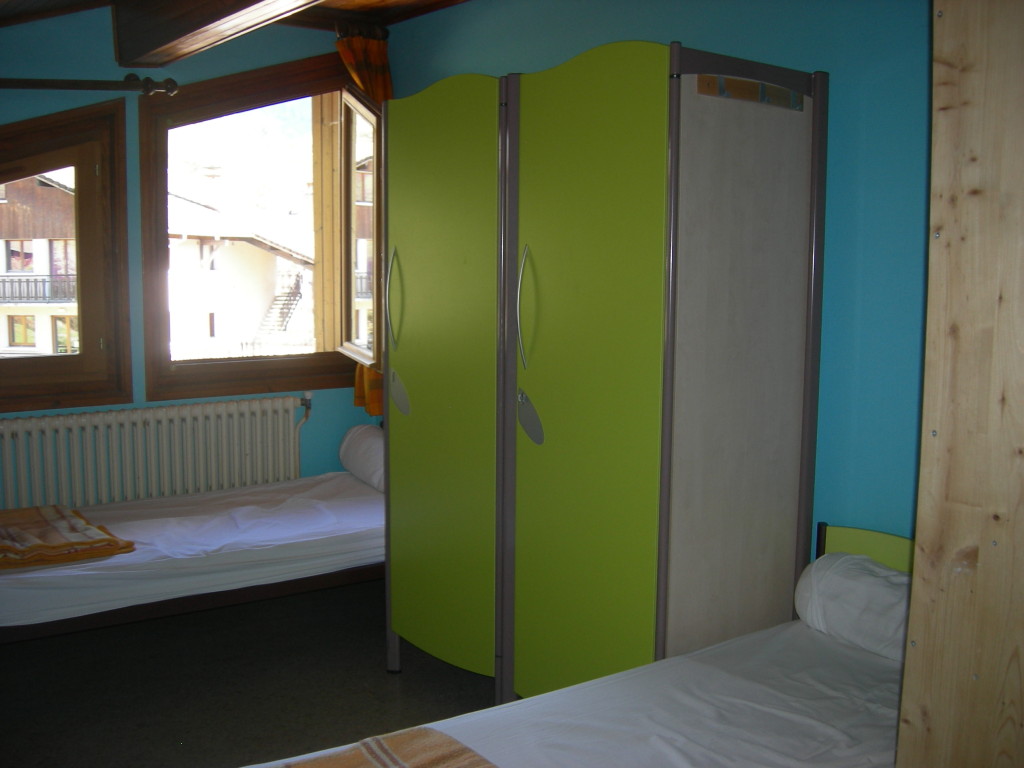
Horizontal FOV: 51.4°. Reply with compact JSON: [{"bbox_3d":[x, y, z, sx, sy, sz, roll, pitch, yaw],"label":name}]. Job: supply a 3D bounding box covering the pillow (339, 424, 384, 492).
[{"bbox_3d":[-0.430,0.306,4.009,0.240,0.230,0.800,-3,7,-29],"label":"pillow"}]

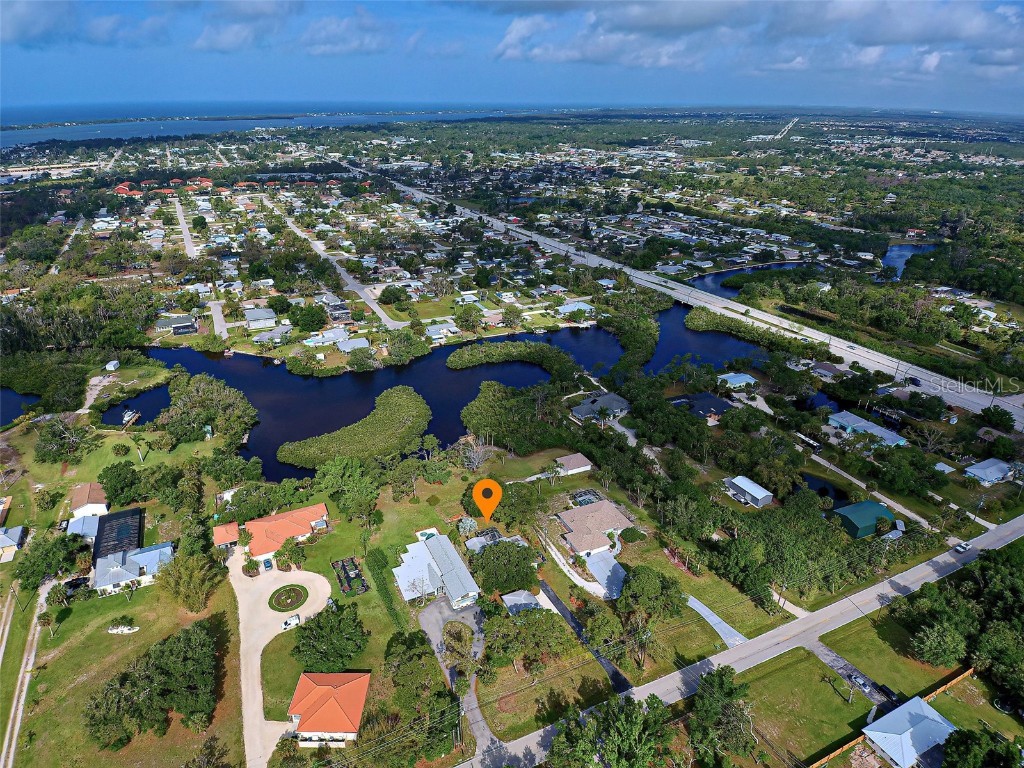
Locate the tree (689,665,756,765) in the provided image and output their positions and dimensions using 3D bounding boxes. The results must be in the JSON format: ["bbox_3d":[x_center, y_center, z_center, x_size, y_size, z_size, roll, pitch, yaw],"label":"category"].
[{"bbox_3d":[48.280,75.470,115.610,14.030,13.000,18.950,21,35,32],"label":"tree"}]

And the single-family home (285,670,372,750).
[{"bbox_3d":[-40.190,70.470,110.530,15.000,5.100,13.280,0,29,-1],"label":"single-family home"}]

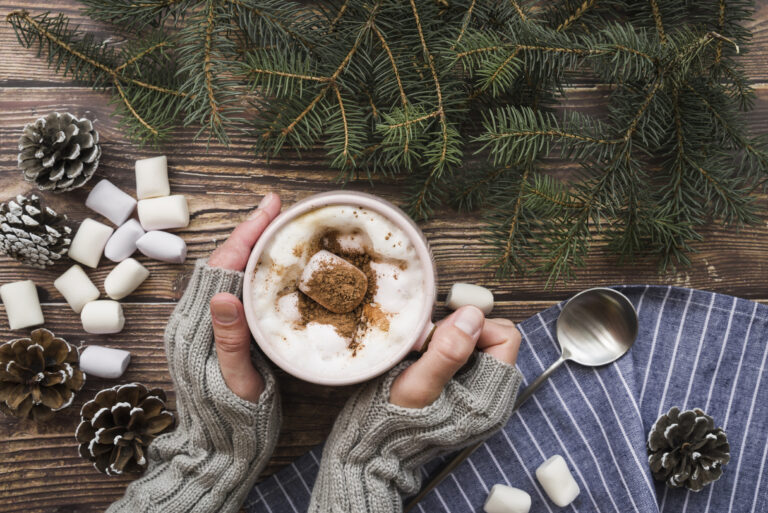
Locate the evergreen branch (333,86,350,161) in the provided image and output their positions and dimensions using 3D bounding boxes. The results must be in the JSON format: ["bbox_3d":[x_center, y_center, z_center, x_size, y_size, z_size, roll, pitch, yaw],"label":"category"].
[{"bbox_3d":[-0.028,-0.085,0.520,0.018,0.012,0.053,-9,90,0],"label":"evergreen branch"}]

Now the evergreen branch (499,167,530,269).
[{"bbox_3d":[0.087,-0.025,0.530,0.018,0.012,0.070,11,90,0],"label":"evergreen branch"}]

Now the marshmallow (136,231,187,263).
[{"bbox_3d":[-0.148,-0.007,0.540,0.032,0.021,0.018,14,90,0],"label":"marshmallow"}]

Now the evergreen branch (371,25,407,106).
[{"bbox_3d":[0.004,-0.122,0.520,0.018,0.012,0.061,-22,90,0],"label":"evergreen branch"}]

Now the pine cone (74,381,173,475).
[{"bbox_3d":[-0.168,0.113,0.526,0.062,0.049,0.061,0,90,0],"label":"pine cone"}]

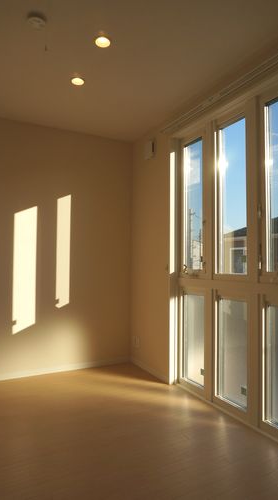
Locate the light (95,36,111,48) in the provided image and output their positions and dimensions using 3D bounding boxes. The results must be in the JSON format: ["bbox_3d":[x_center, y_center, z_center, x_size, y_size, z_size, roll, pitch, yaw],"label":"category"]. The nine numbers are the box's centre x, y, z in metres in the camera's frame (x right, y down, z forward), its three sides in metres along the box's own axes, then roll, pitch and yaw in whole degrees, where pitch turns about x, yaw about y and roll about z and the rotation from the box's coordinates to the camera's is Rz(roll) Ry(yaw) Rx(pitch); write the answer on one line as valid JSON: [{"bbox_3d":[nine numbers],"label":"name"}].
[{"bbox_3d":[-0.216,-1.260,2.014,0.105,0.030,0.105,0,-2,0],"label":"light"}]

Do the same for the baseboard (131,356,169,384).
[{"bbox_3d":[0.098,1.168,3.253,0.015,0.062,0.745,1,-3,-28],"label":"baseboard"}]

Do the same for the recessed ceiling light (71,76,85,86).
[{"bbox_3d":[-0.446,-1.243,2.453,0.105,0.030,0.105,0,-2,0],"label":"recessed ceiling light"}]

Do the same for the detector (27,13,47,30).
[{"bbox_3d":[-0.554,-1.248,1.819,0.104,0.033,0.104,0,-2,0],"label":"detector"}]

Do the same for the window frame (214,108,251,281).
[{"bbox_3d":[0.694,-0.375,2.406,0.075,1.198,0.400,1,-3,-28],"label":"window frame"}]

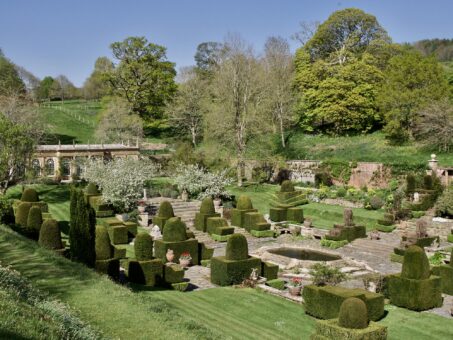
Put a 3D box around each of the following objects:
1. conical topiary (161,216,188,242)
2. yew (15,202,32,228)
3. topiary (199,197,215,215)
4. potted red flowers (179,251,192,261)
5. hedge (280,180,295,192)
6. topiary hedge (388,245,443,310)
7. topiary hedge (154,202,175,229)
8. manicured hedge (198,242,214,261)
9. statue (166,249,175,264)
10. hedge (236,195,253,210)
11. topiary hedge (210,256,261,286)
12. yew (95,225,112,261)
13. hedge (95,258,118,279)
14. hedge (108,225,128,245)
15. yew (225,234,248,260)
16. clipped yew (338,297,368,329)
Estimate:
[{"bbox_3d":[-3.106,3.533,34.600,1.330,1.430,1.330,0,5,0],"label":"conical topiary"},{"bbox_3d":[-14.006,3.115,39.800,1.200,1.650,1.200,-3,6,-34],"label":"yew"},{"bbox_3d":[-1.601,2.952,48.543,1.224,1.385,1.224,0,3,0],"label":"topiary"},{"bbox_3d":[-2.655,5.537,37.300,0.880,0.650,0.850,-1,2,0],"label":"potted red flowers"},{"bbox_3d":[5.730,1.497,53.670,1.263,1.048,1.263,0,3,0],"label":"hedge"},{"bbox_3d":[8.880,4.931,26.921,1.800,2.720,1.600,-2,4,-34],"label":"topiary hedge"},{"bbox_3d":[-4.552,3.530,43.700,1.500,2.380,1.500,-3,6,-34],"label":"topiary hedge"},{"bbox_3d":[-1.436,5.664,39.400,1.000,1.250,1.100,-2,2,-30],"label":"manicured hedge"},{"bbox_3d":[-3.587,5.561,36.900,0.520,1.000,0.500,-1,2,0],"label":"statue"},{"bbox_3d":[1.476,2.636,46.700,1.250,1.170,1.250,0,5,0],"label":"hedge"},{"bbox_3d":[0.570,5.870,33.950,2.300,1.420,1.850,-2,2,-30],"label":"topiary hedge"},{"bbox_3d":[-6.715,3.882,31.268,0.942,1.857,0.942,-2,4,-34],"label":"yew"},{"bbox_3d":[-6.401,5.219,30.100,1.300,1.250,1.300,-3,6,-34],"label":"hedge"},{"bbox_3d":[-7.447,4.456,39.900,1.080,1.160,1.000,-3,6,-34],"label":"hedge"},{"bbox_3d":[0.592,4.167,31.585,1.196,1.391,1.196,0,3,0],"label":"yew"},{"bbox_3d":[4.657,5.155,21.124,1.029,1.024,1.029,0,3,0],"label":"clipped yew"}]

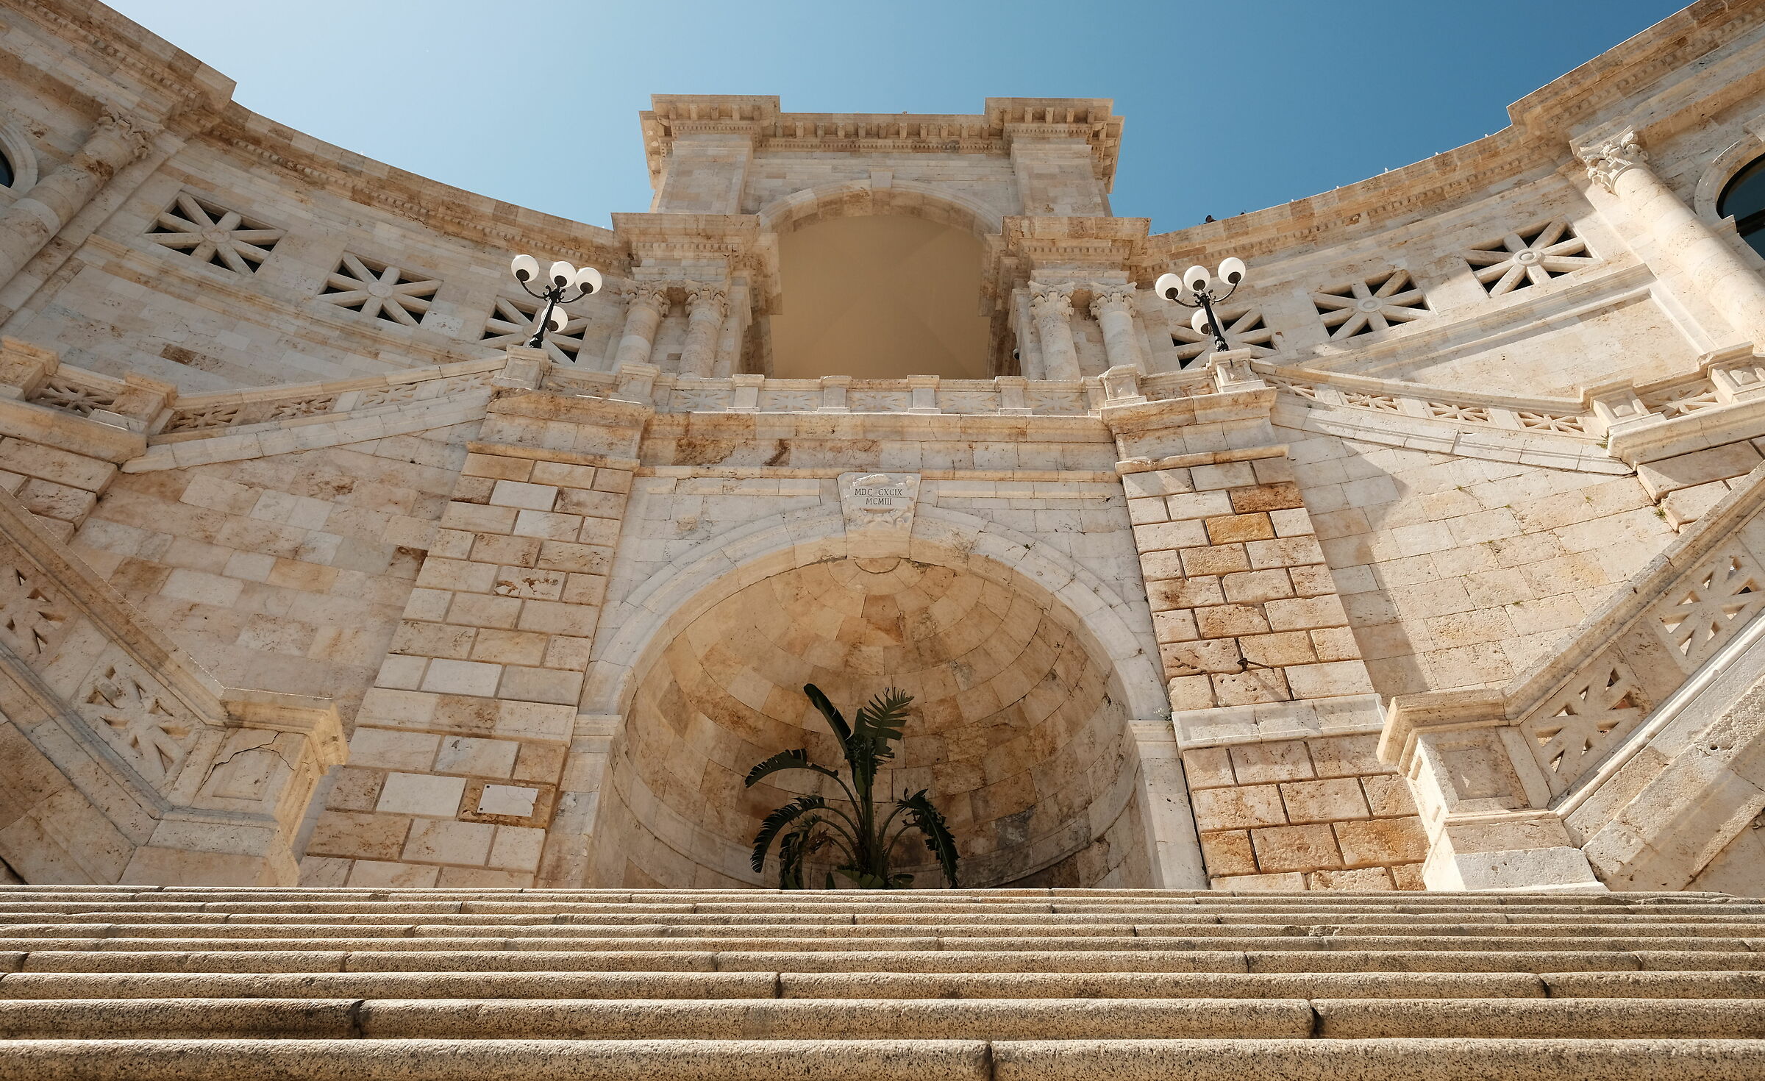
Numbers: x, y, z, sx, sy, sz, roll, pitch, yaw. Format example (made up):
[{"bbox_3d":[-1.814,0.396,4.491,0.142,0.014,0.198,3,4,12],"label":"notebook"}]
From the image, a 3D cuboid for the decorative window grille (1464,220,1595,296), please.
[{"bbox_3d":[12.084,-5.214,19.250,1.809,1.483,0.250,-17,-45,18],"label":"decorative window grille"}]

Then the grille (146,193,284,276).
[{"bbox_3d":[-11.331,-5.118,17.519,1.667,1.466,0.250,19,-46,-20],"label":"grille"}]

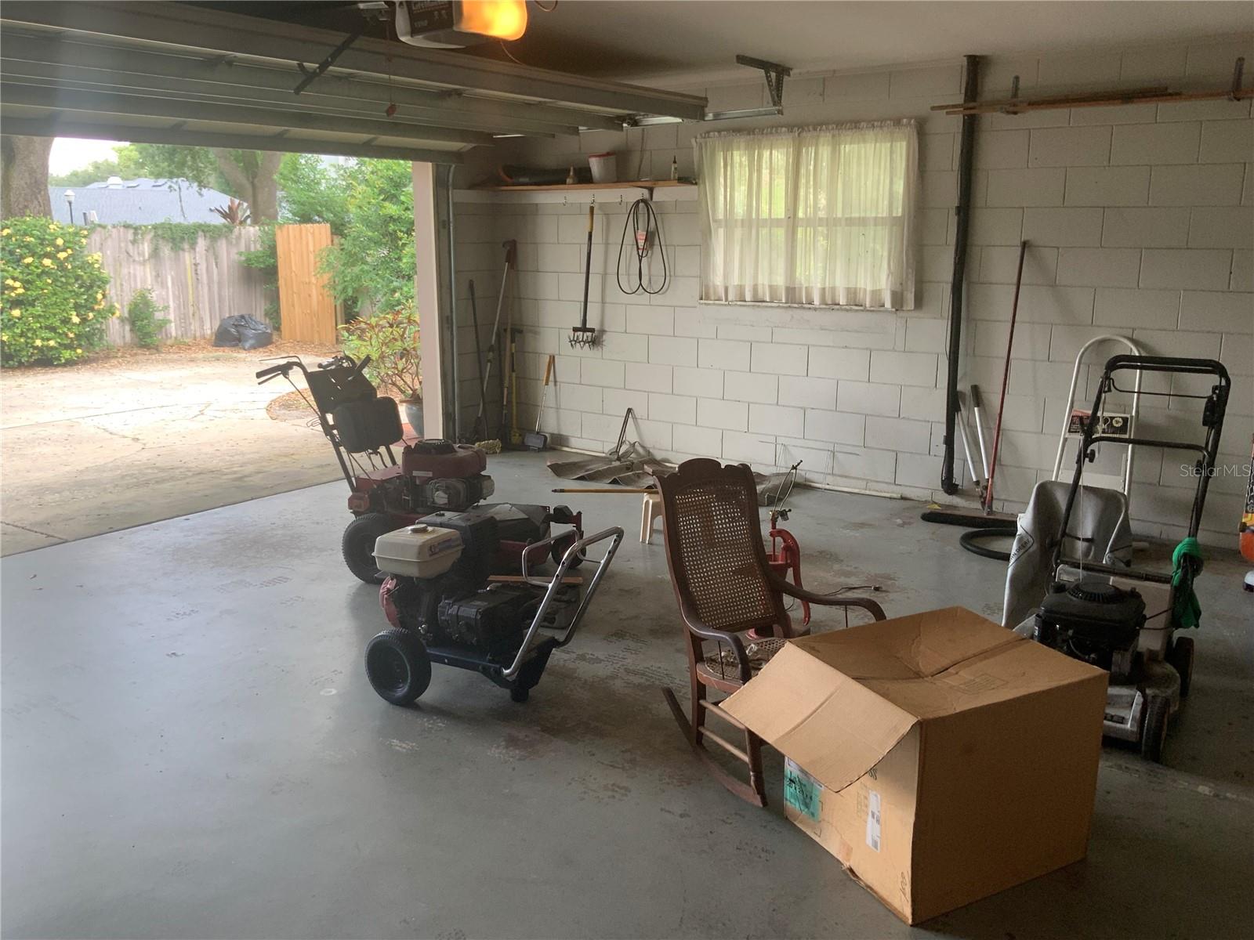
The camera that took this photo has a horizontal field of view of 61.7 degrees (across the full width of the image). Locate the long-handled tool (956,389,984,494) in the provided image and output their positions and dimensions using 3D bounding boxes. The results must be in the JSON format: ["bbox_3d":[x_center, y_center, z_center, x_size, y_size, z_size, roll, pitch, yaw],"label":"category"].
[{"bbox_3d":[1.969,-0.157,6.033,0.045,0.620,0.045,-12,1,38],"label":"long-handled tool"}]

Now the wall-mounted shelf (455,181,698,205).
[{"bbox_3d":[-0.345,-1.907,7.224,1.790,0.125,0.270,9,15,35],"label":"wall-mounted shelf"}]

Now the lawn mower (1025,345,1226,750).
[{"bbox_3d":[1.709,0.220,3.629,0.590,1.030,1.500,9,15,35],"label":"lawn mower"}]

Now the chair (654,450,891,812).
[{"bbox_3d":[0.380,0.425,3.034,0.540,0.870,0.640,-7,14,-32],"label":"chair"}]

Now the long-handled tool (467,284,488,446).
[{"bbox_3d":[-1.088,-0.788,7.819,0.033,1.240,0.033,9,20,35],"label":"long-handled tool"}]

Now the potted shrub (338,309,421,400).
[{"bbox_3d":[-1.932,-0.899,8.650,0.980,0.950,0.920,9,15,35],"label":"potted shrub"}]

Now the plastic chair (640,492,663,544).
[{"bbox_3d":[0.268,0.242,5.409,0.360,0.245,0.230,1,12,4],"label":"plastic chair"}]

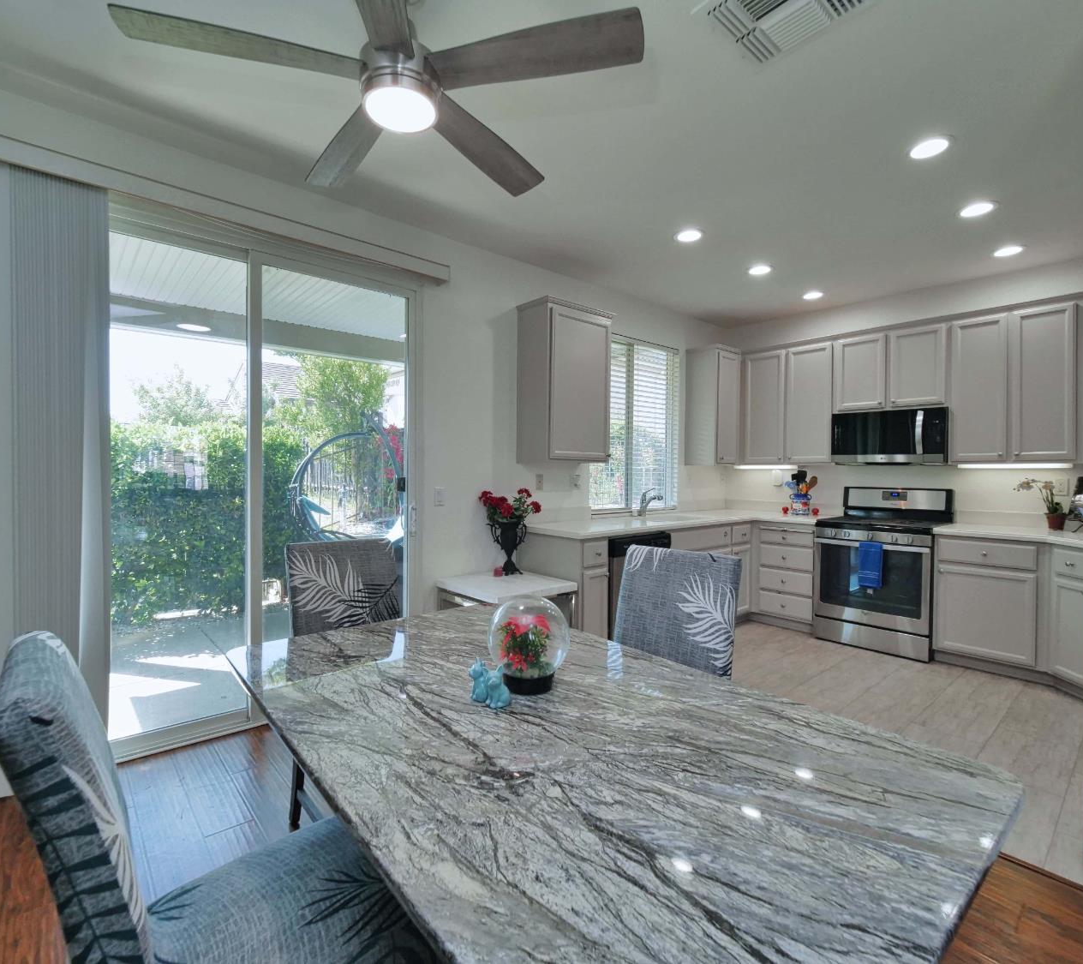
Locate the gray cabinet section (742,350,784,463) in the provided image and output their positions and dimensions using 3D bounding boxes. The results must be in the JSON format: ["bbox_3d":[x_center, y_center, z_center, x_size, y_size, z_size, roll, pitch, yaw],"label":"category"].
[{"bbox_3d":[2.155,-0.679,4.896,0.320,1.019,0.385,0,1,-45],"label":"gray cabinet section"}]

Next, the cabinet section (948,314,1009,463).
[{"bbox_3d":[3.224,-0.654,3.815,0.320,1.014,0.321,0,1,-45],"label":"cabinet section"}]

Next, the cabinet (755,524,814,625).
[{"bbox_3d":[2.289,0.774,4.589,0.610,0.850,0.535,-1,1,-40],"label":"cabinet"}]

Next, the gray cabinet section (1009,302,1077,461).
[{"bbox_3d":[3.455,-0.650,3.582,0.320,1.015,0.323,0,1,-45],"label":"gray cabinet section"}]

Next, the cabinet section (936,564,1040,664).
[{"bbox_3d":[3.127,0.870,3.638,0.500,0.594,0.511,0,1,-45],"label":"cabinet section"}]

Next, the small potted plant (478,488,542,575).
[{"bbox_3d":[-0.209,0.338,3.440,0.420,0.570,0.360,0,1,0],"label":"small potted plant"}]

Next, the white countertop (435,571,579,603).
[{"bbox_3d":[-0.209,0.633,3.197,0.616,0.042,0.633,0,1,-39],"label":"white countertop"}]

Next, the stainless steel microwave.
[{"bbox_3d":[2.788,-0.344,4.129,0.415,0.420,0.759,-1,1,-40],"label":"stainless steel microwave"}]

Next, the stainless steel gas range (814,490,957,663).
[{"bbox_3d":[2.672,0.649,4.053,0.700,1.180,0.759,-1,1,-40],"label":"stainless steel gas range"}]

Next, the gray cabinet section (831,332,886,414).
[{"bbox_3d":[2.701,-0.874,4.344,0.320,0.582,0.378,0,1,-45],"label":"gray cabinet section"}]

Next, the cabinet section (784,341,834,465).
[{"bbox_3d":[2.429,-0.669,4.620,0.320,1.006,0.385,0,1,-45],"label":"cabinet section"}]

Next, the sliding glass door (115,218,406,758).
[{"bbox_3d":[-1.449,0.030,2.689,1.750,2.425,0.110,-1,1,-40],"label":"sliding glass door"}]

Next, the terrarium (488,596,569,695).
[{"bbox_3d":[-0.032,0.408,1.340,0.205,0.235,0.205,0,1,0],"label":"terrarium"}]

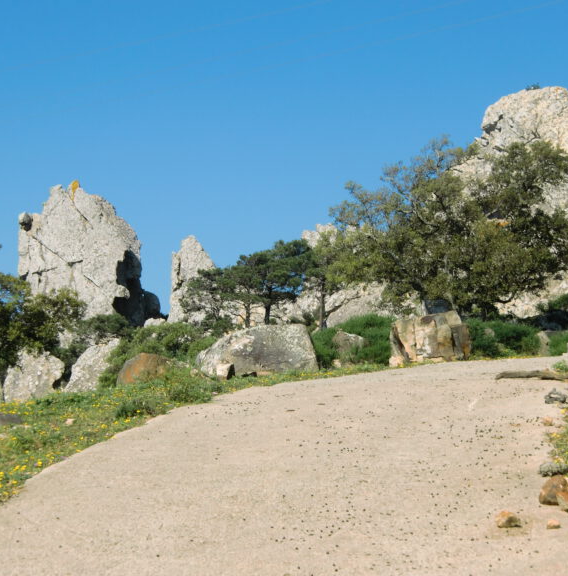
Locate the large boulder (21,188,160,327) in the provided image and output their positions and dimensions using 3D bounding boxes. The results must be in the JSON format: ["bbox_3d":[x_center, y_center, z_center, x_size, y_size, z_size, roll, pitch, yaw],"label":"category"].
[{"bbox_3d":[-7.304,-1.214,63.000,5.231,5.305,3.661,0,-3,0],"label":"large boulder"}]

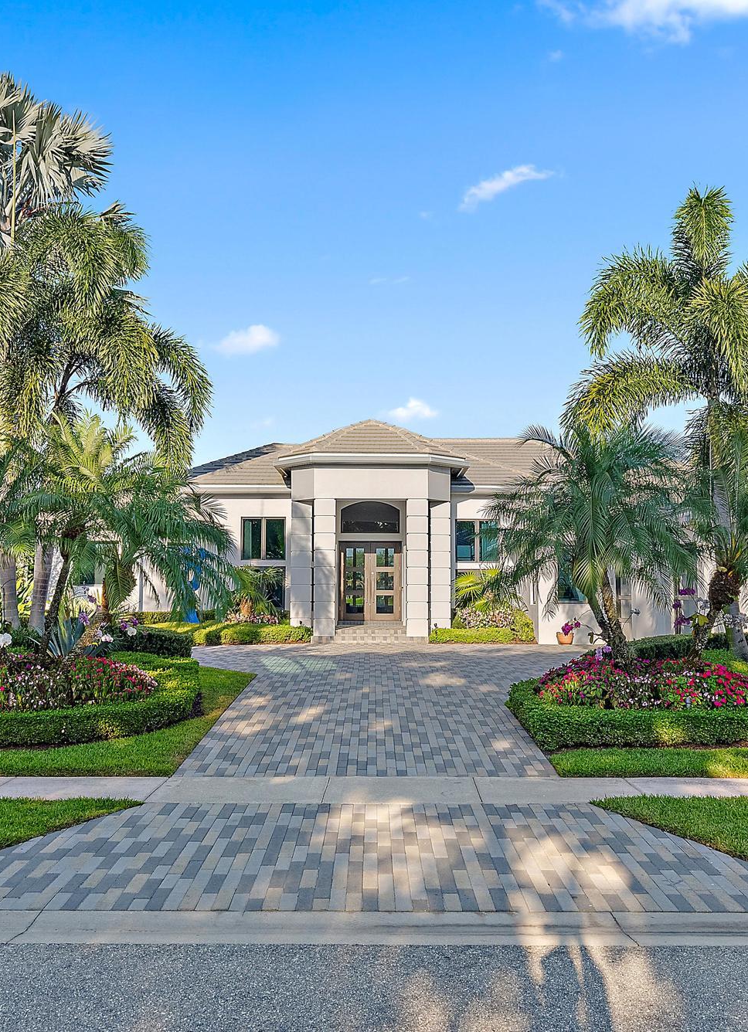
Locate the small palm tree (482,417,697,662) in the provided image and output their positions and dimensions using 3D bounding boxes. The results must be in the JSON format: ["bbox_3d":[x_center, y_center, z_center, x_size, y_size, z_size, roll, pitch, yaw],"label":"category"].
[{"bbox_3d":[3.543,0.497,16.909,3.240,4.080,3.300,0,-4,0],"label":"small palm tree"}]

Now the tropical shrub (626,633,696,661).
[{"bbox_3d":[5.742,2.633,20.161,1.570,0.630,1.300,0,-4,0],"label":"tropical shrub"}]

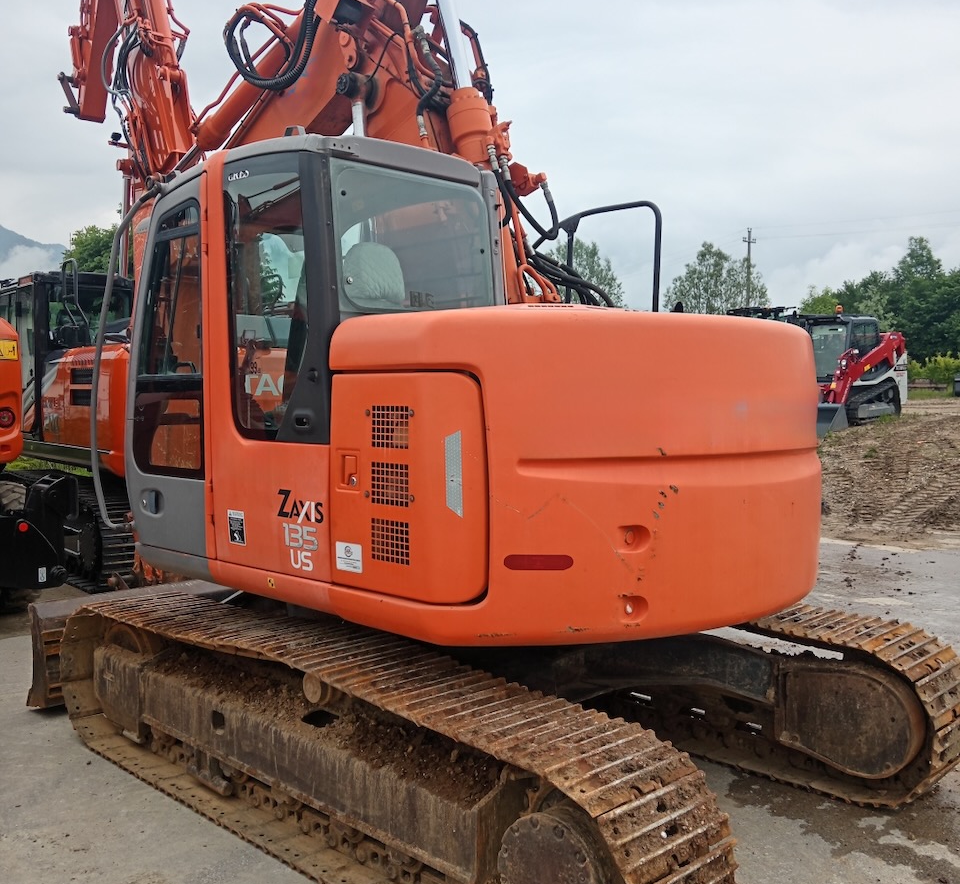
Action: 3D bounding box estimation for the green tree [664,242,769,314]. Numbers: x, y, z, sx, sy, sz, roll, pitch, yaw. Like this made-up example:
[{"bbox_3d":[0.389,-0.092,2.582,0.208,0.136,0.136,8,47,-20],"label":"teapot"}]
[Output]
[{"bbox_3d":[15.139,-7.425,64.243,6.867,10.738,6.500,1,3,14],"label":"green tree"}]

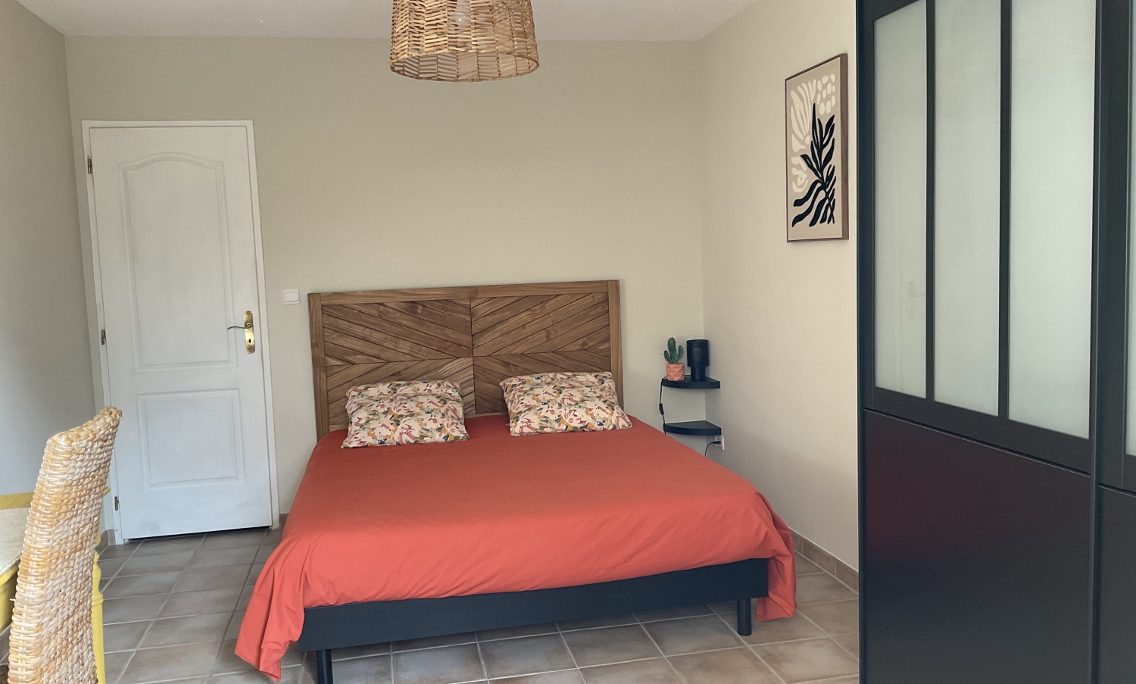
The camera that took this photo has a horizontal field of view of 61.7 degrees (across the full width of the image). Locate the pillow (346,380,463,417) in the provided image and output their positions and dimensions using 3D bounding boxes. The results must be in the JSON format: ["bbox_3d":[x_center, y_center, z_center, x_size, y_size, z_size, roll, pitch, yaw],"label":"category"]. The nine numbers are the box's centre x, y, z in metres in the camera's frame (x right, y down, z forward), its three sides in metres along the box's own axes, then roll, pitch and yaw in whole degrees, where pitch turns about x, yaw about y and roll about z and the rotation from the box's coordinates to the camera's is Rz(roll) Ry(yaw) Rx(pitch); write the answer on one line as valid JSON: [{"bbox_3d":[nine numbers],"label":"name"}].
[{"bbox_3d":[-0.824,0.347,4.821,0.600,0.400,0.160,-3,-38,-12],"label":"pillow"}]

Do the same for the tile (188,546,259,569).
[{"bbox_3d":[-1.644,1.034,4.546,0.298,0.010,0.298,-3,6,-12],"label":"tile"}]

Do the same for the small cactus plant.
[{"bbox_3d":[0.587,0.050,5.266,0.112,0.146,0.075,-3,6,-12],"label":"small cactus plant"}]

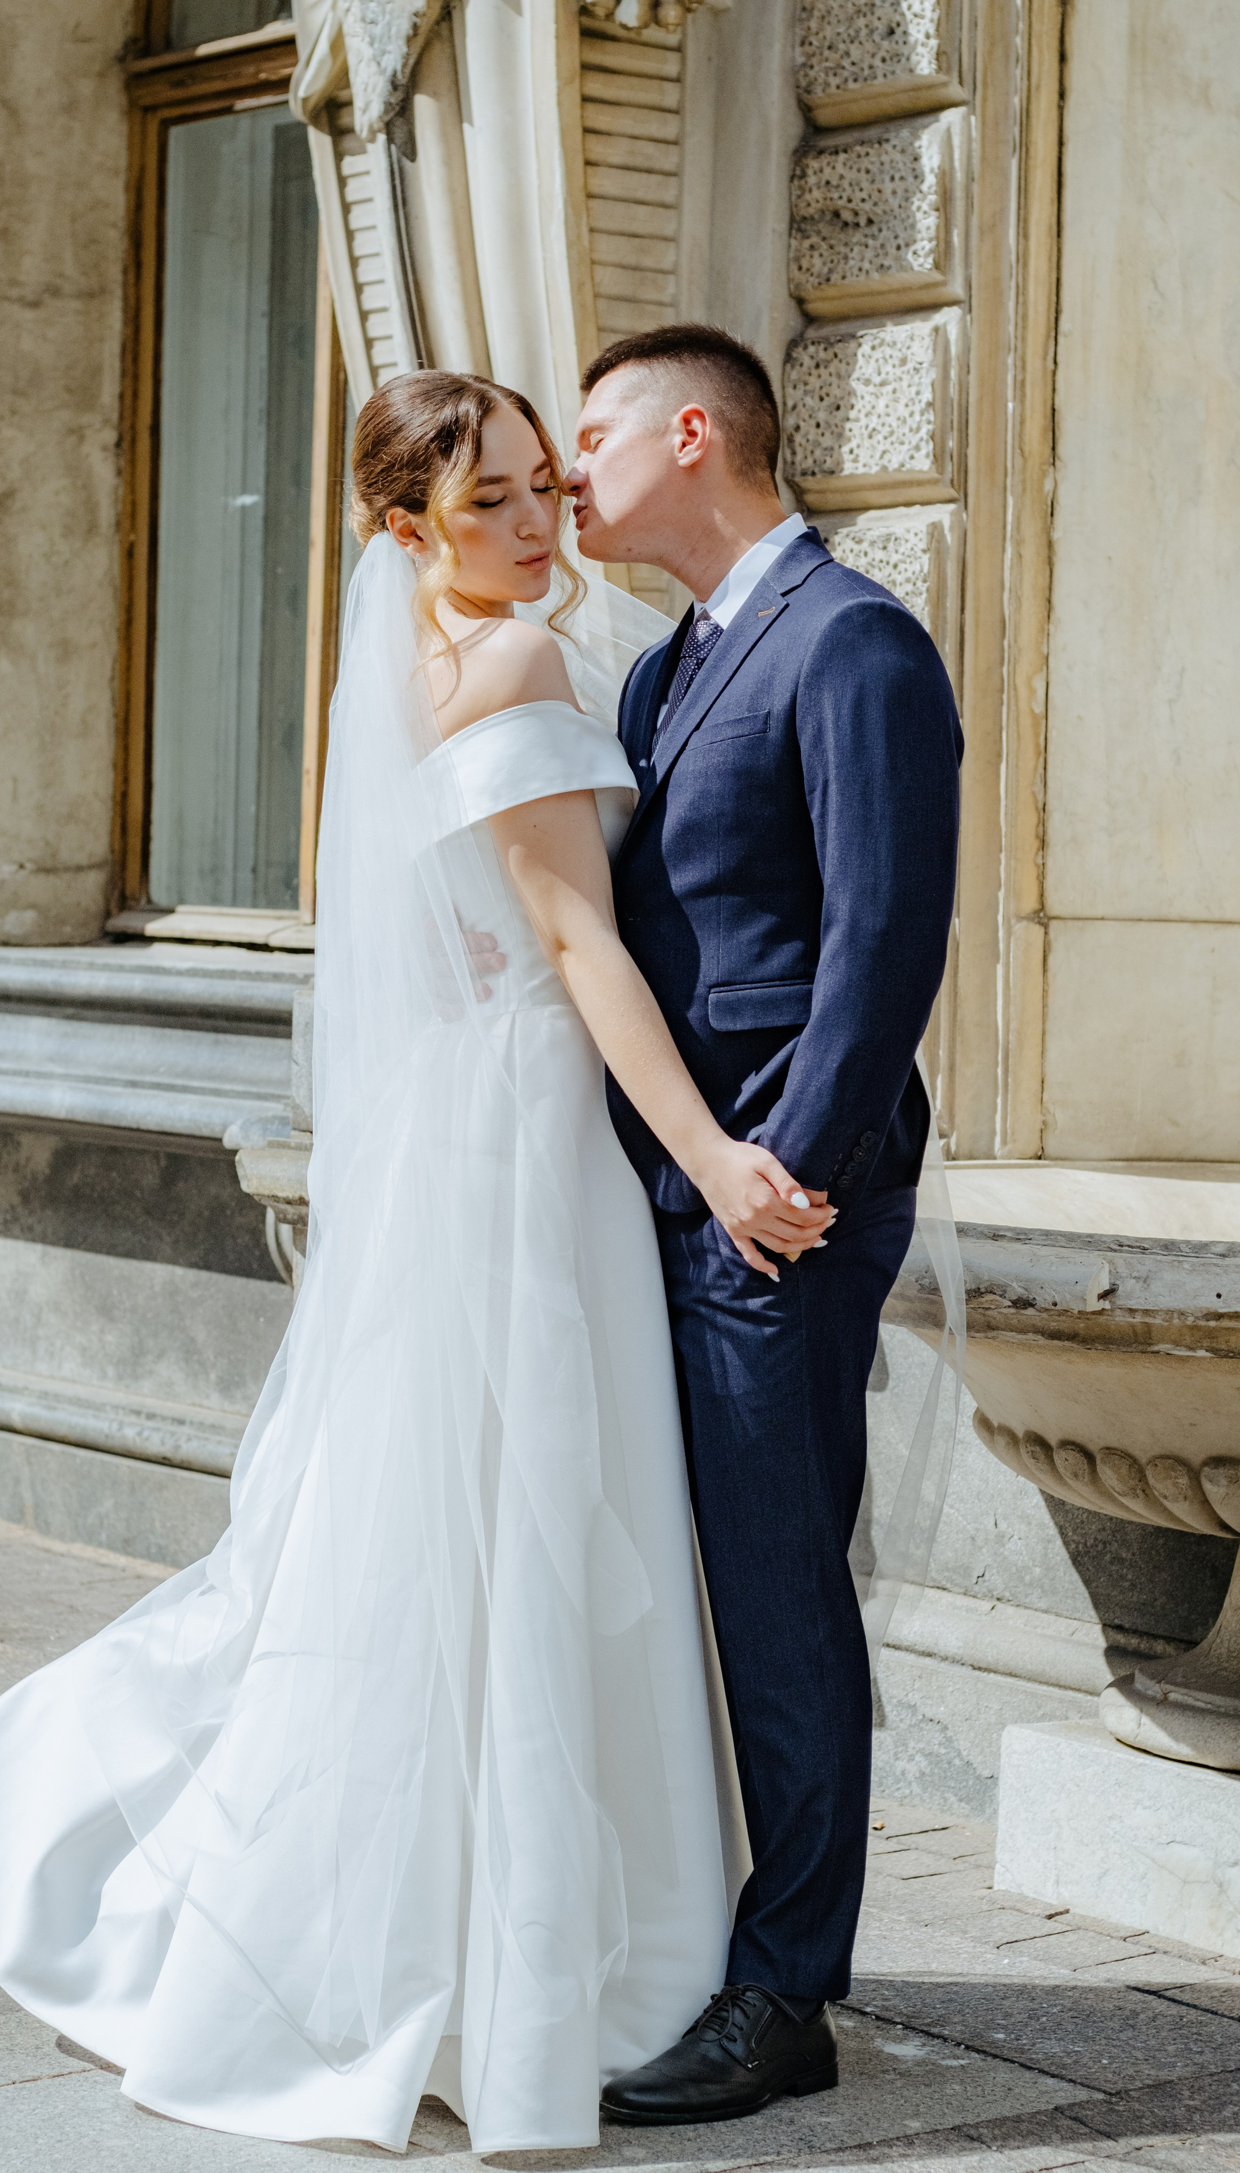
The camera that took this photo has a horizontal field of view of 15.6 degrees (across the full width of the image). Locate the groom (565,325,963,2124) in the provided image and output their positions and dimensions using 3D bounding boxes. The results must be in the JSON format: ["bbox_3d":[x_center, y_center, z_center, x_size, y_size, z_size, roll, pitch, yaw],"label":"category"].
[{"bbox_3d":[0.126,0.136,4.550,0.420,1.780,0.520,0,3,-32],"label":"groom"}]

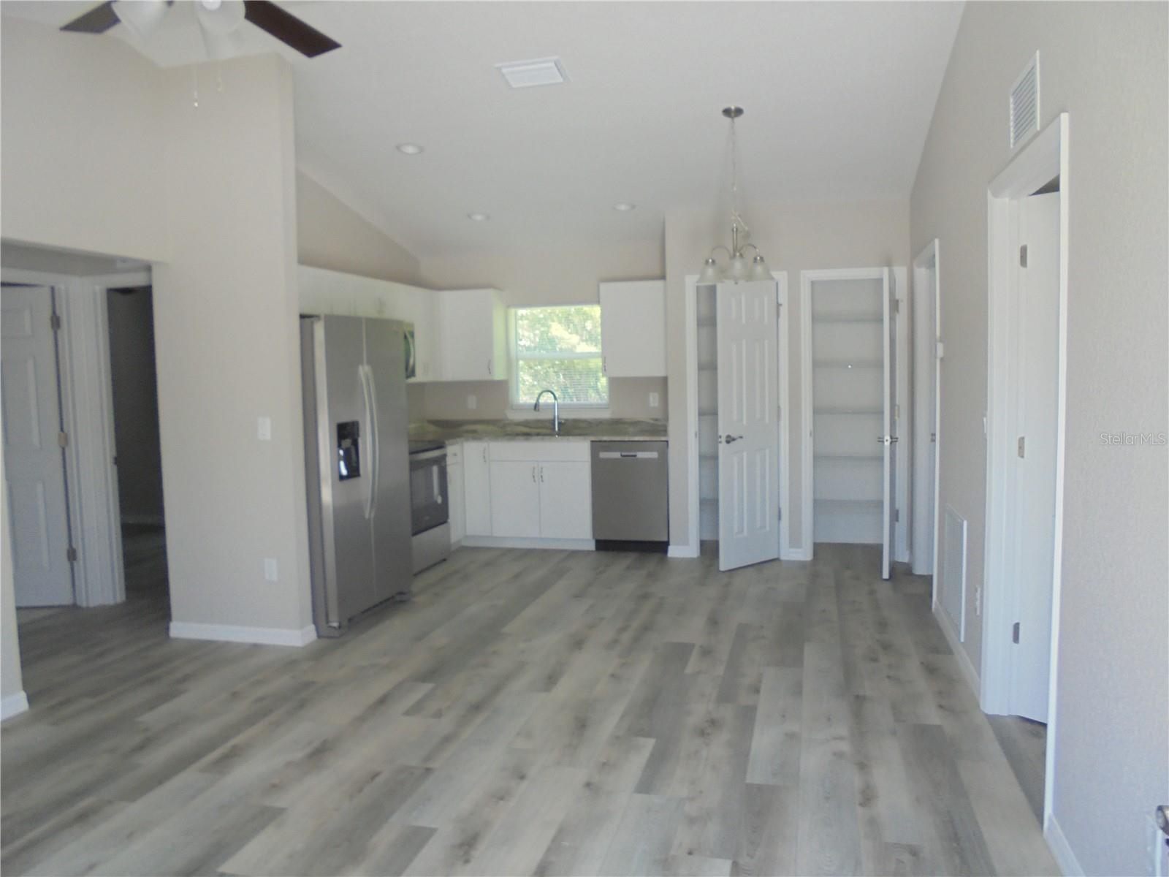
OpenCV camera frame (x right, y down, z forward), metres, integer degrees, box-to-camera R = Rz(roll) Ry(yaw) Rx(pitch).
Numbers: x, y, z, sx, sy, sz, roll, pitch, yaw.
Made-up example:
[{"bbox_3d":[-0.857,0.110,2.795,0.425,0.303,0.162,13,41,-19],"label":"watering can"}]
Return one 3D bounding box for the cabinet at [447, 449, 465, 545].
[{"bbox_3d":[-1.312,0.474,7.078,0.610,0.875,0.300,0,4,14],"label":"cabinet"}]

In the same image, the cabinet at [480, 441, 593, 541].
[{"bbox_3d":[-0.289,0.390,7.205,0.880,0.780,0.600,0,5,14],"label":"cabinet"}]

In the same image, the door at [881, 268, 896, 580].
[{"bbox_3d":[2.078,-0.105,5.956,0.038,2.030,0.600,1,5,24],"label":"door"}]

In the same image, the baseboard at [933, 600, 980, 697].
[{"bbox_3d":[1.831,1.003,4.339,0.014,0.096,1.470,0,4,14],"label":"baseboard"}]

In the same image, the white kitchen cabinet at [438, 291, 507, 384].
[{"bbox_3d":[-0.944,-0.877,7.497,0.490,0.757,0.330,0,4,14],"label":"white kitchen cabinet"}]

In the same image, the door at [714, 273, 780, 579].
[{"bbox_3d":[1.167,-0.097,6.259,0.610,2.025,0.037,-4,5,-37],"label":"door"}]

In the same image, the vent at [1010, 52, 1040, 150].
[{"bbox_3d":[1.461,-1.096,2.913,0.015,0.235,0.385,0,4,14],"label":"vent"}]

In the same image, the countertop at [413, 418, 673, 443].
[{"bbox_3d":[-0.428,-0.061,7.134,2.300,0.145,0.895,0,4,14],"label":"countertop"}]

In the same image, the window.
[{"bbox_3d":[-0.211,-0.689,7.496,0.850,0.850,0.100,0,5,14],"label":"window"}]

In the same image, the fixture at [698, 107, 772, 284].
[{"bbox_3d":[0.878,-1.395,5.093,0.445,1.000,0.445,0,5,14],"label":"fixture"}]

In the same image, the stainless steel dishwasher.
[{"bbox_3d":[0.424,0.435,7.026,0.600,0.870,0.600,0,5,14],"label":"stainless steel dishwasher"}]

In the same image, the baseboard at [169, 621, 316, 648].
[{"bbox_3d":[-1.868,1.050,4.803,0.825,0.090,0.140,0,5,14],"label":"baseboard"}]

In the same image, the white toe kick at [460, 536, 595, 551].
[{"bbox_3d":[-0.473,0.842,7.135,1.140,0.100,0.016,0,4,14],"label":"white toe kick"}]

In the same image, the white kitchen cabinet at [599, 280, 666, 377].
[{"bbox_3d":[0.431,-0.875,7.077,0.505,0.750,0.330,0,5,14],"label":"white kitchen cabinet"}]

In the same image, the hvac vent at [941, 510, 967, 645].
[{"bbox_3d":[1.832,0.653,4.342,0.015,0.590,0.550,0,4,14],"label":"hvac vent"}]

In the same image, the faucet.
[{"bbox_3d":[-0.297,-0.226,7.247,0.220,0.370,0.070,-3,5,-23],"label":"faucet"}]

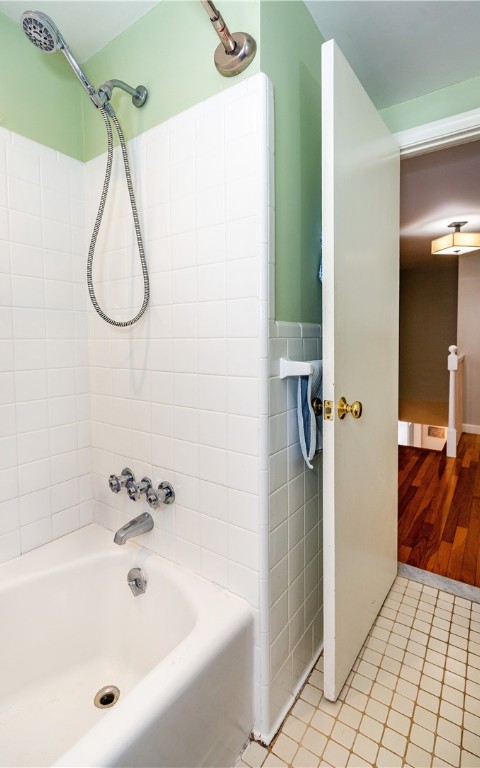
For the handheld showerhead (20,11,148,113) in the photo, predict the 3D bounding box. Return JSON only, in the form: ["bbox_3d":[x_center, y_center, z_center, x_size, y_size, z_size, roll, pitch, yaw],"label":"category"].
[{"bbox_3d":[-0.450,-0.967,1.035,0.087,0.232,0.290,-16,-53,45],"label":"handheld showerhead"}]

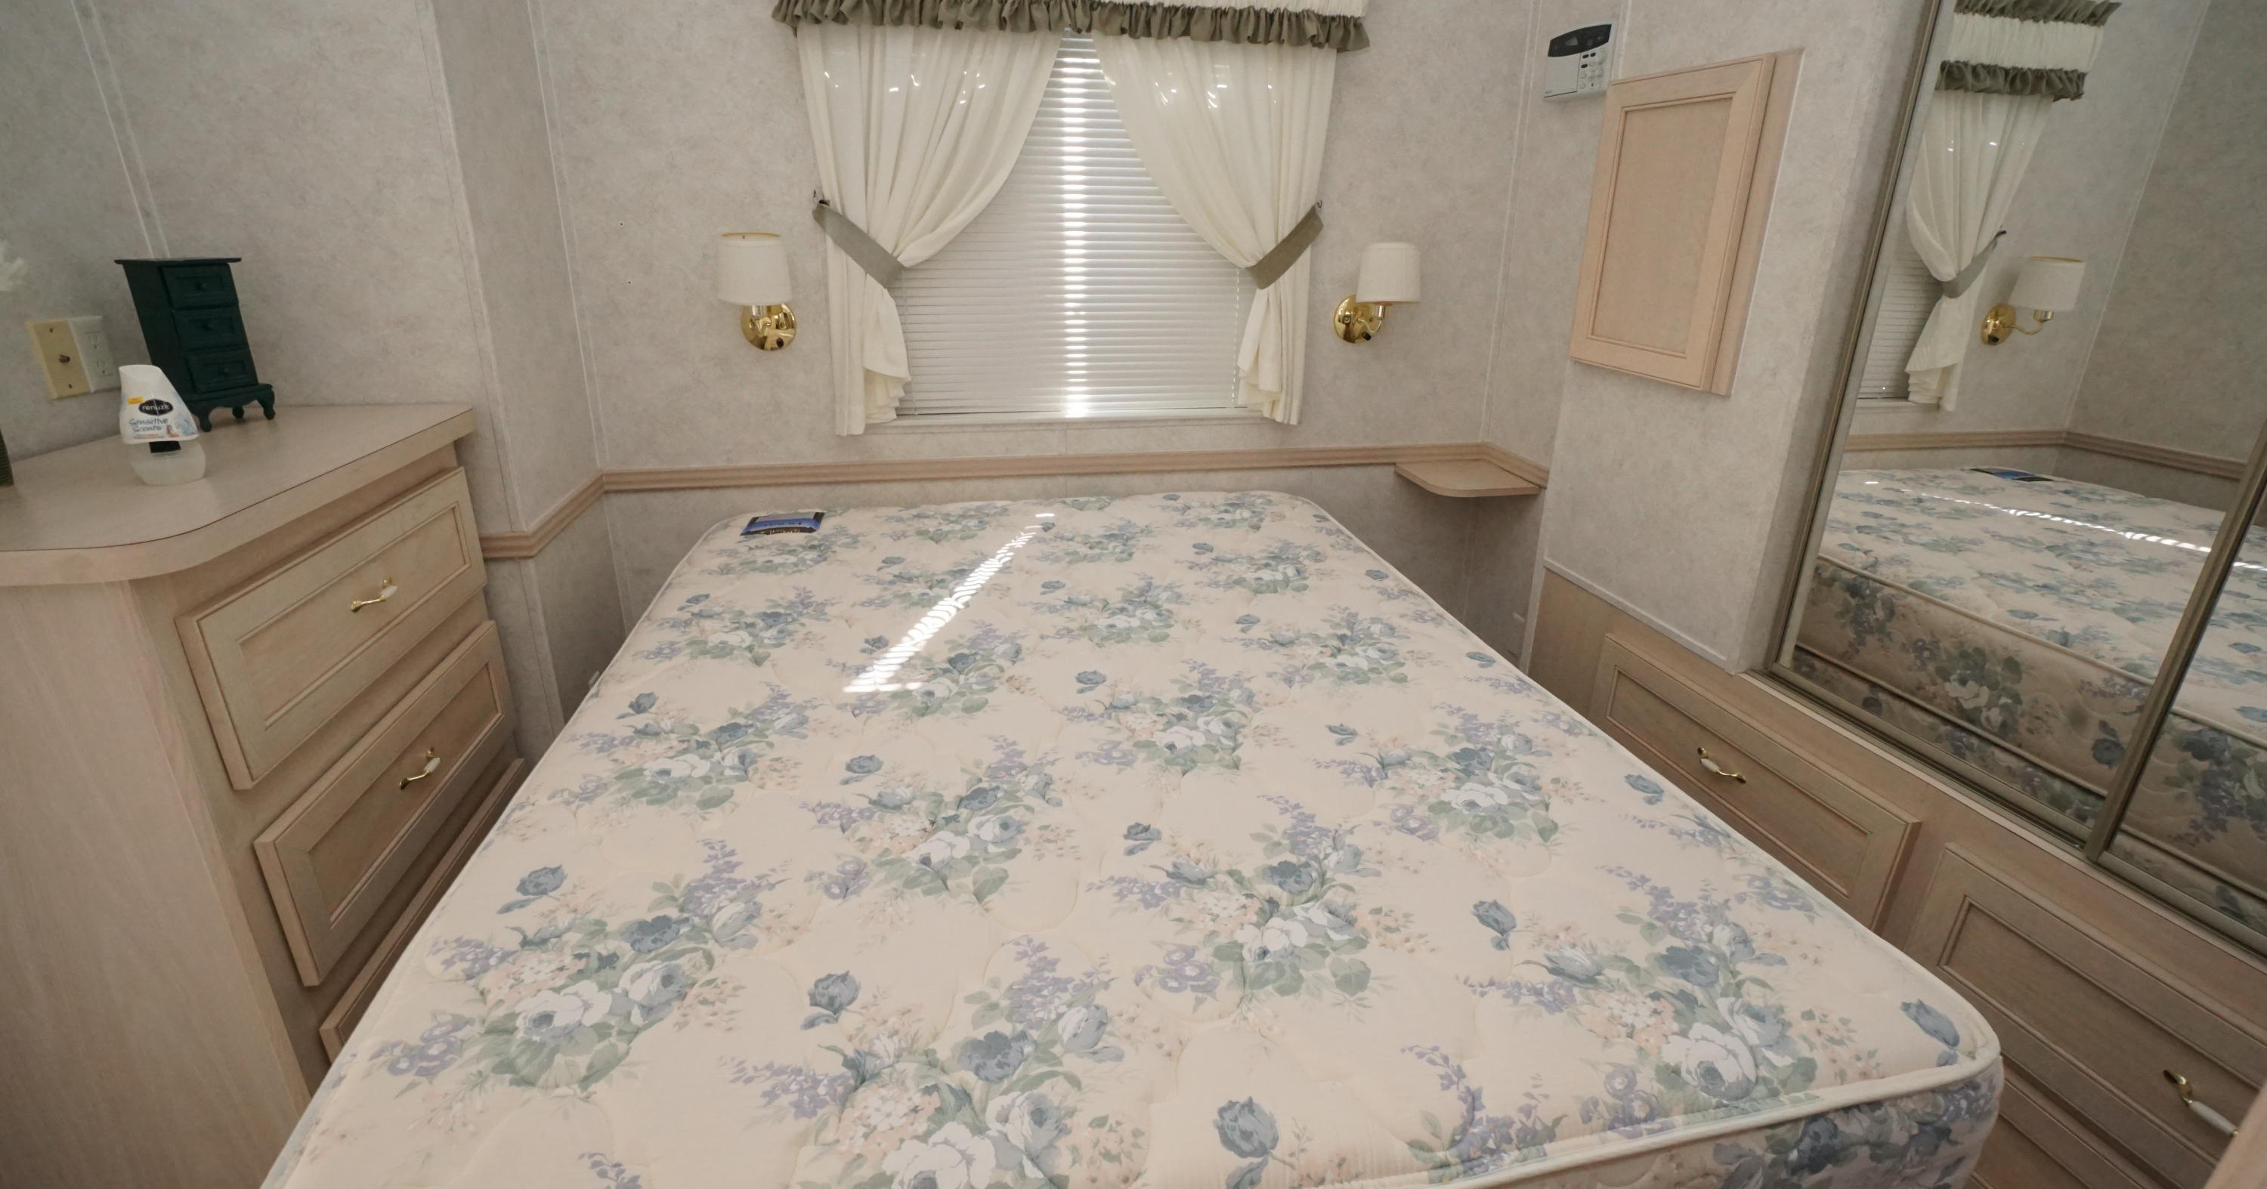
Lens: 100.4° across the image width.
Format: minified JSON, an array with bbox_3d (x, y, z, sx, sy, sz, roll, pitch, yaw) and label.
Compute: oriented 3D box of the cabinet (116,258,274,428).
[{"bbox_3d":[-1.490,-0.399,1.512,0.082,0.250,0.122,2,19,4],"label":"cabinet"}]

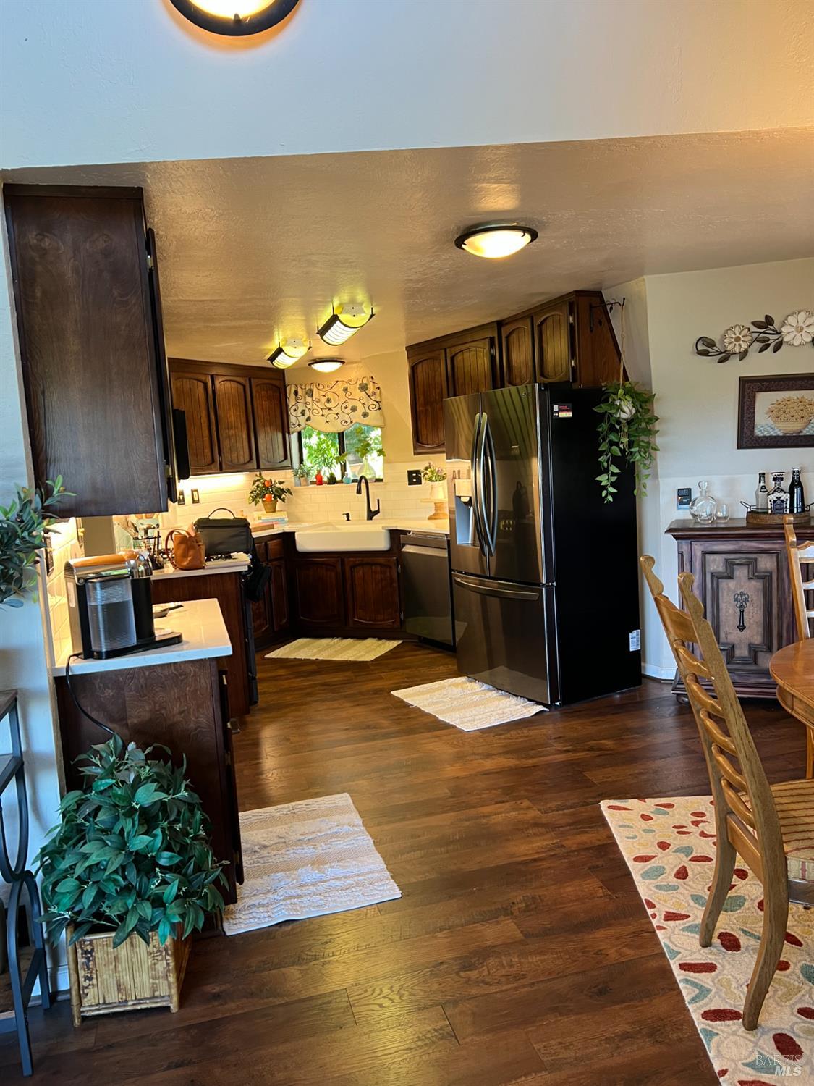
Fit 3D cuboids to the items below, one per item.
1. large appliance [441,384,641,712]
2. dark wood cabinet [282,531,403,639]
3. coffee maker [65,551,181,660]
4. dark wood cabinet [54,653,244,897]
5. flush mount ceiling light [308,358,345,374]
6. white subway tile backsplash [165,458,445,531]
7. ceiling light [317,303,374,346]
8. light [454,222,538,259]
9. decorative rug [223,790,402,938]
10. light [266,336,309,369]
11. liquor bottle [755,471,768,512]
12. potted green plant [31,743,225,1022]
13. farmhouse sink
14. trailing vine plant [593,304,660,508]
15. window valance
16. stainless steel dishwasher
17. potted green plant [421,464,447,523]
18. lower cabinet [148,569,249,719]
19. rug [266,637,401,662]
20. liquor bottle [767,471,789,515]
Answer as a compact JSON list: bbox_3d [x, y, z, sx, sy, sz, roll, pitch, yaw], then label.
[{"bbox_3d":[0.797,-0.015,4.991,0.755,1.790,0.915,-7,7,-29],"label":"large appliance"},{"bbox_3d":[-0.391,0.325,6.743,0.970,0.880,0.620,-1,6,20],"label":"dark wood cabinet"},{"bbox_3d":[-0.912,0.190,2.663,0.335,0.306,0.200,-9,8,-40],"label":"coffee maker"},{"bbox_3d":[-0.875,0.765,2.882,0.470,0.880,0.920,-5,6,-16],"label":"dark wood cabinet"},{"bbox_3d":[-0.623,-1.377,6.353,0.295,0.110,0.295,-3,6,0],"label":"flush mount ceiling light"},{"bbox_3d":[-0.654,-0.382,6.791,2.300,0.490,1.250,-1,6,18],"label":"white subway tile backsplash"},{"bbox_3d":[-0.369,-1.290,4.858,0.230,0.170,0.620,-5,6,-15],"label":"ceiling light"},{"bbox_3d":[0.323,-1.070,2.922,0.295,0.110,0.295,-3,6,0],"label":"light"},{"bbox_3d":[-0.414,1.155,3.045,0.572,0.015,0.895,-5,6,-15],"label":"decorative rug"},{"bbox_3d":[-0.784,-1.250,5.386,0.200,0.140,0.580,-5,6,-16],"label":"light"},{"bbox_3d":[1.954,-0.260,4.488,0.074,0.250,0.074,-1,6,20],"label":"liquor bottle"},{"bbox_3d":[-0.757,0.895,2.252,0.470,0.740,0.420,-5,6,-12],"label":"potted green plant"},{"bbox_3d":[-0.415,-0.031,6.577,0.800,0.190,0.480,-1,6,19],"label":"farmhouse sink"},{"bbox_3d":[1.167,-0.751,4.352,0.340,1.030,0.310,-2,6,15],"label":"trailing vine plant"},{"bbox_3d":[-0.645,-1.230,7.226,0.950,0.455,0.100,-1,6,18],"label":"window valance"},{"bbox_3d":[0.402,0.335,6.322,0.600,0.860,0.610,-7,7,-30],"label":"stainless steel dishwasher"},{"bbox_3d":[0.265,-0.428,6.795,0.250,0.470,0.250,-3,6,5],"label":"potted green plant"},{"bbox_3d":[-1.240,0.613,4.516,0.630,0.880,0.380,-5,6,-16],"label":"lower cabinet"},{"bbox_3d":[-0.565,0.819,6.291,0.897,0.015,0.578,-1,6,21],"label":"rug"},{"bbox_3d":[2.071,-0.261,4.551,0.115,0.280,0.095,-1,7,20],"label":"liquor bottle"}]

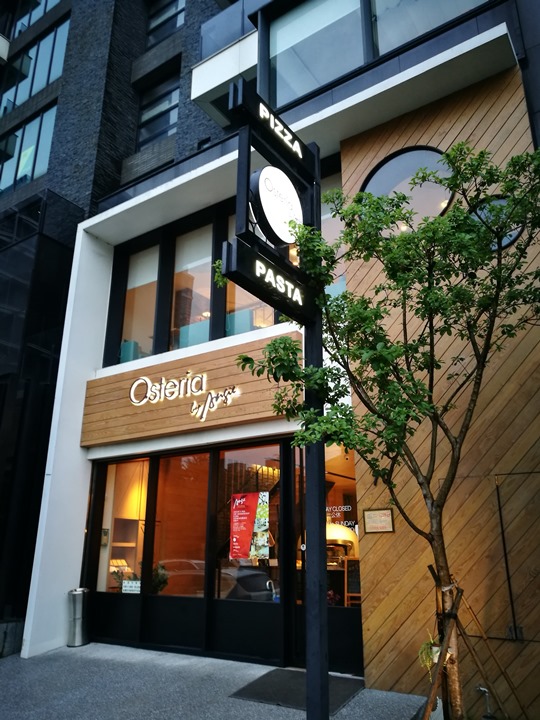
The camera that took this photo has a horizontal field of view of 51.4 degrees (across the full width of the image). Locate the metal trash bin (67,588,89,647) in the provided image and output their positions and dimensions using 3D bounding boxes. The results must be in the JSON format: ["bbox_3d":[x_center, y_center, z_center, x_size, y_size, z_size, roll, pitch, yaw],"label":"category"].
[{"bbox_3d":[-2.779,3.733,8.151,0.228,0.755,0.228,-12,-22,31],"label":"metal trash bin"}]

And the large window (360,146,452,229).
[{"bbox_3d":[1.675,-2.084,6.972,1.210,1.204,0.120,-12,-22,31],"label":"large window"}]

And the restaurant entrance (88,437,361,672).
[{"bbox_3d":[-0.920,2.546,7.702,4.781,2.719,0.200,-12,-22,31],"label":"restaurant entrance"}]

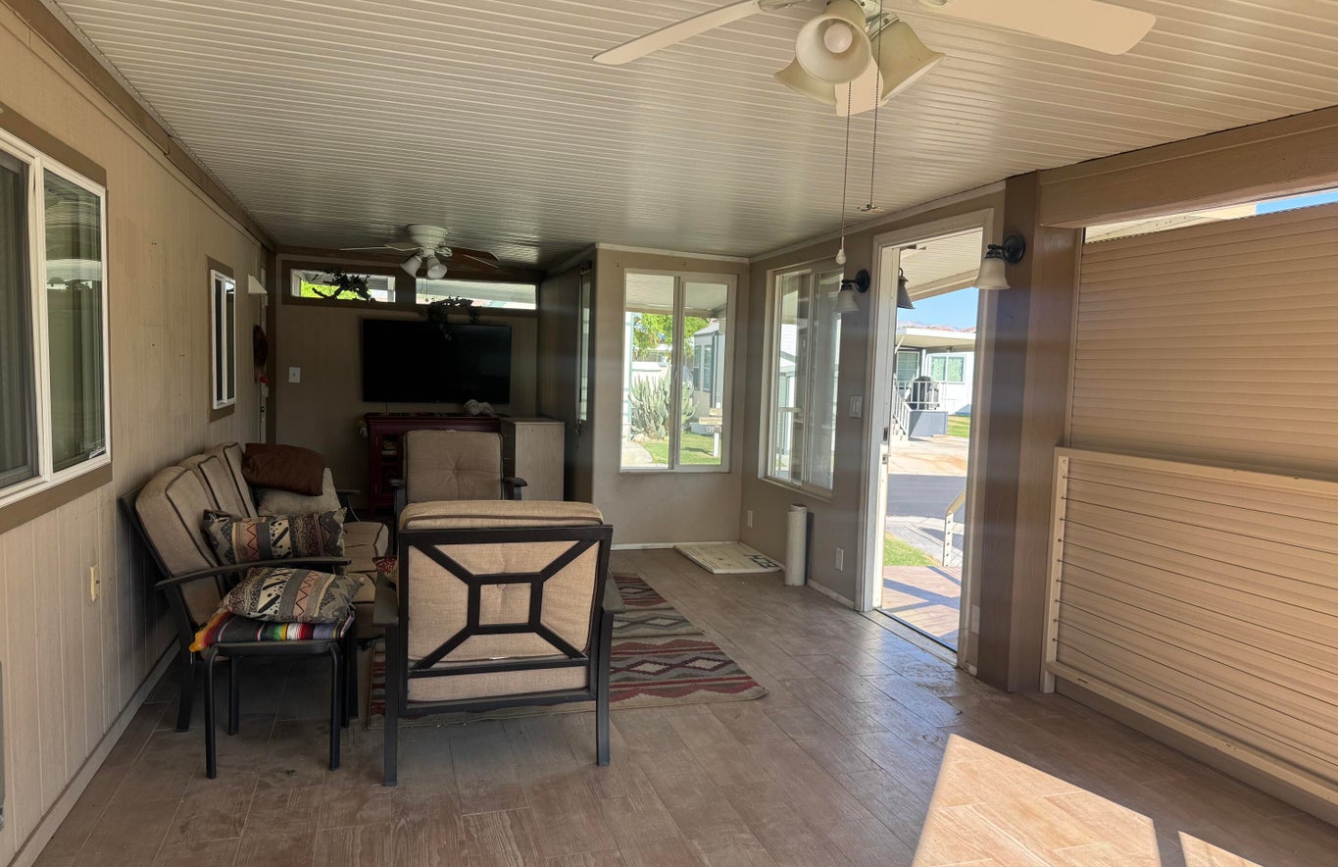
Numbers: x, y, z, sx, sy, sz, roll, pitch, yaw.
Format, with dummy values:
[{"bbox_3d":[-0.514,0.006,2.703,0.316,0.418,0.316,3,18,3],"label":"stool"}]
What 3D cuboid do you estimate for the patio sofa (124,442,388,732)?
[{"bbox_3d":[-1.711,0.529,4.120,0.856,0.902,1.884,1,5,-18],"label":"patio sofa"}]

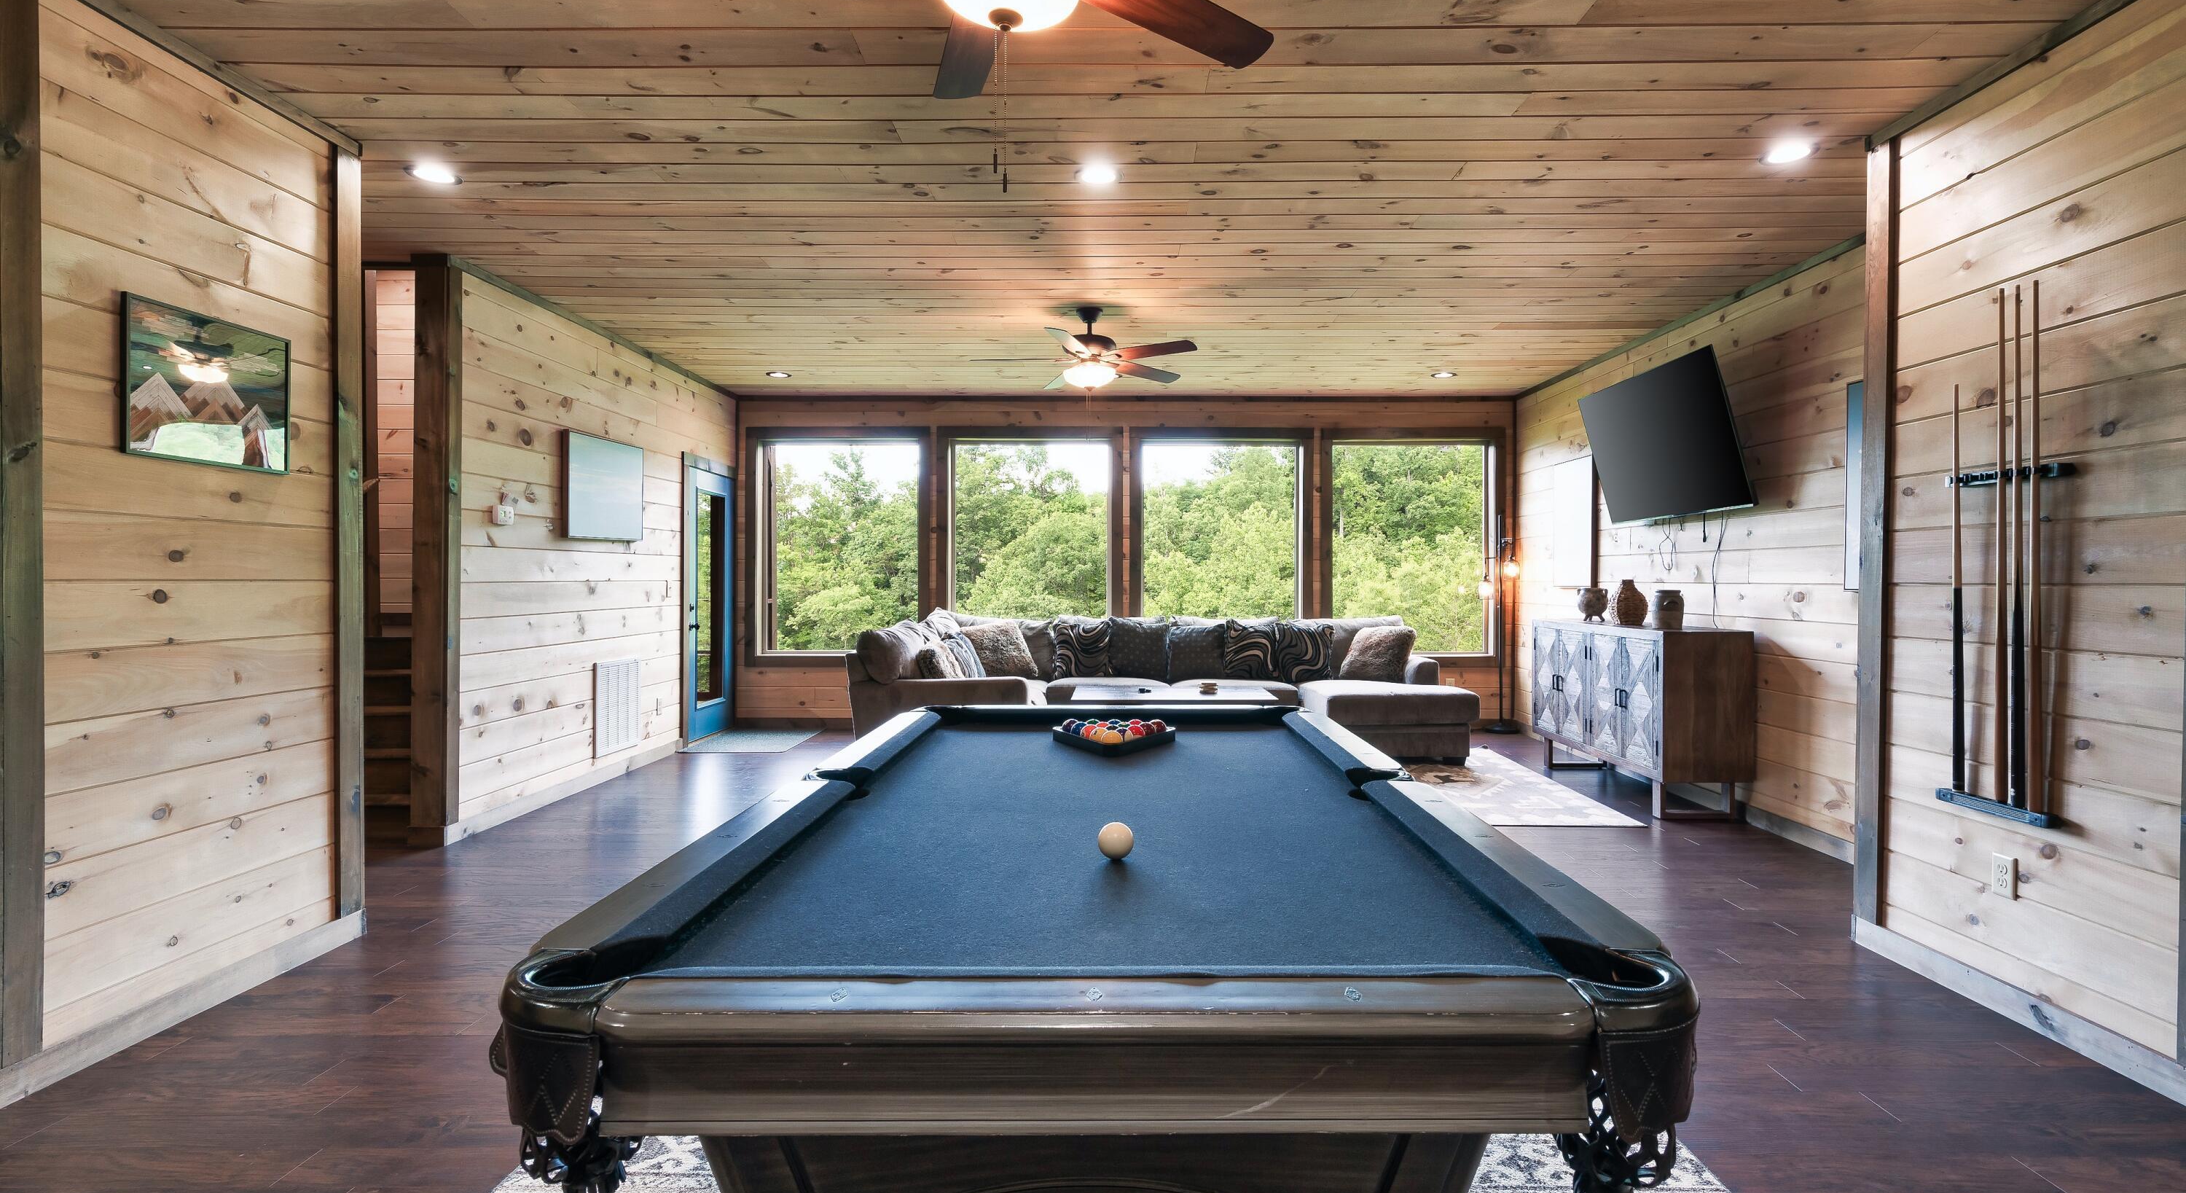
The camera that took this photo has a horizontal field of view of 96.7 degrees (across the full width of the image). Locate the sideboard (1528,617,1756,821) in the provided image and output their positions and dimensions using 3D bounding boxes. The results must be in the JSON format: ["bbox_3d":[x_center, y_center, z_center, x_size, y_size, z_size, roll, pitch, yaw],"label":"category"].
[{"bbox_3d":[3.056,0.643,5.538,0.445,0.953,1.490,0,1,1],"label":"sideboard"}]

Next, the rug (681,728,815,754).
[{"bbox_3d":[-2.495,1.071,7.236,0.730,0.012,1.030,0,1,1],"label":"rug"}]

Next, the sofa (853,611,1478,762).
[{"bbox_3d":[0.558,0.620,6.562,3.880,0.950,2.080,0,1,1],"label":"sofa"}]

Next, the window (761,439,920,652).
[{"bbox_3d":[-2.036,-0.402,7.816,1.315,1.721,0.120,0,1,1],"label":"window"}]

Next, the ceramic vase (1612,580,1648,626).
[{"bbox_3d":[3.047,0.035,5.512,0.206,0.262,0.206,0,1,1],"label":"ceramic vase"}]

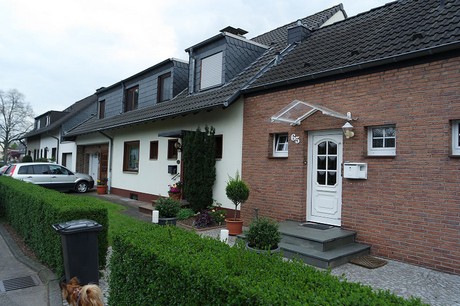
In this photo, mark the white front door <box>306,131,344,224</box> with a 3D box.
[{"bbox_3d":[2.130,0.526,6.753,0.100,2.053,0.940,4,-4,-43],"label":"white front door"}]

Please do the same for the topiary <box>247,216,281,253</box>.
[{"bbox_3d":[0.574,1.475,5.119,0.600,0.800,0.600,2,-3,0],"label":"topiary"}]

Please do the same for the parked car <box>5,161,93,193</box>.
[{"bbox_3d":[-8.962,1.227,15.539,1.720,1.510,4.030,-1,-4,44],"label":"parked car"}]

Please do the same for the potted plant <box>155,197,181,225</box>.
[{"bbox_3d":[-1.449,1.484,7.225,0.620,0.860,0.620,4,-4,-43],"label":"potted plant"}]

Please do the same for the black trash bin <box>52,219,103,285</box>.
[{"bbox_3d":[-2.339,1.545,4.611,0.570,0.950,0.500,4,-4,-43],"label":"black trash bin"}]

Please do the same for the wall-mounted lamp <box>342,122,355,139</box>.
[{"bbox_3d":[2.351,-0.435,6.045,0.280,0.327,0.220,4,-4,-43],"label":"wall-mounted lamp"}]

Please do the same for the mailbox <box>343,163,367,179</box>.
[{"bbox_3d":[2.459,0.357,6.002,0.110,0.290,0.418,4,-4,-43],"label":"mailbox"}]

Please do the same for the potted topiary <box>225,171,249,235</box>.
[{"bbox_3d":[0.177,1.186,7.441,0.560,1.521,0.560,2,-3,0],"label":"potted topiary"}]

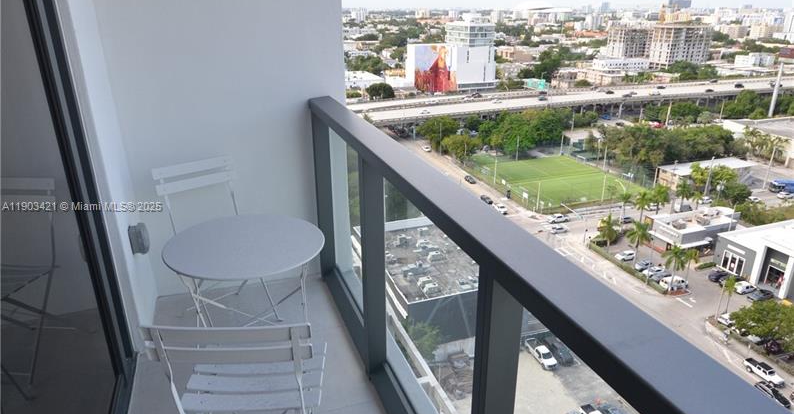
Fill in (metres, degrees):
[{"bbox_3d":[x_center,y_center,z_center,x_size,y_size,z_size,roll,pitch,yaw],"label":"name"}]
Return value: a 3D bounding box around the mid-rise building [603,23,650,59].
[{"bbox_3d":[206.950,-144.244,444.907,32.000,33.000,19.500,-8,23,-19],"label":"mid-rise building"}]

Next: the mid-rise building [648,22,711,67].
[{"bbox_3d":[235.033,-133.600,416.488,41.000,34.500,19.500,-8,23,-19],"label":"mid-rise building"}]

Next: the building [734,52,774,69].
[{"bbox_3d":[304.959,-125.200,425.742,24.000,12.000,16.500,-8,23,-19],"label":"building"}]

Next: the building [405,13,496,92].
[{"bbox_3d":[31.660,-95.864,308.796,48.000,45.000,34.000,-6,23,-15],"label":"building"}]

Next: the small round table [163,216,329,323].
[{"bbox_3d":[-0.595,0.471,2.109,0.600,0.710,0.600,0,22,0],"label":"small round table"}]

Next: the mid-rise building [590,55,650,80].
[{"bbox_3d":[180.083,-114.509,401.218,40.000,10.500,17.000,-8,23,-19],"label":"mid-rise building"}]

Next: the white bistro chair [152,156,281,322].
[{"bbox_3d":[-0.915,0.233,2.552,0.420,0.820,0.470,-17,28,-37],"label":"white bistro chair"}]

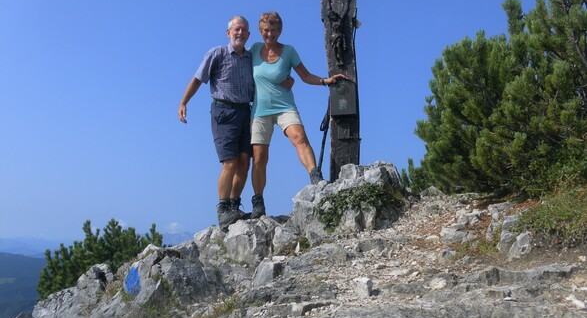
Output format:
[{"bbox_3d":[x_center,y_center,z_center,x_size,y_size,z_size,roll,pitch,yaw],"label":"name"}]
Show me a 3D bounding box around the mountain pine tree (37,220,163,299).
[{"bbox_3d":[-1.988,1.088,6.113,1.319,0.904,1.200,0,-7,0],"label":"mountain pine tree"}]

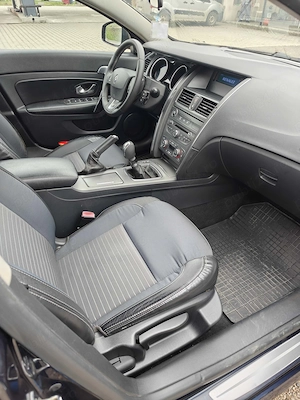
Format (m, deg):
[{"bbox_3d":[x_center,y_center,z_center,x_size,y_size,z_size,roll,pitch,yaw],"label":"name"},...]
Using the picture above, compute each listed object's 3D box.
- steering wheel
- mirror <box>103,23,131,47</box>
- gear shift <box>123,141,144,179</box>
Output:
[{"bbox_3d":[-0.124,-0.613,1.371,0.090,0.375,0.375,5,28,-38],"label":"steering wheel"},{"bbox_3d":[-0.201,-1.081,1.742,0.110,0.145,0.220,-31,47,-34],"label":"mirror"},{"bbox_3d":[-0.066,-0.190,1.217,0.075,0.180,0.058,-30,45,-14],"label":"gear shift"}]

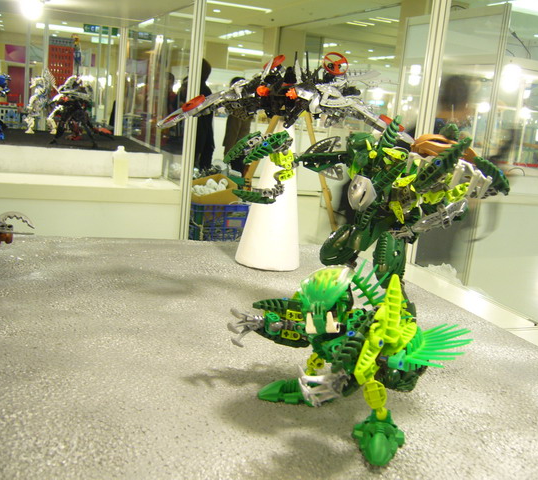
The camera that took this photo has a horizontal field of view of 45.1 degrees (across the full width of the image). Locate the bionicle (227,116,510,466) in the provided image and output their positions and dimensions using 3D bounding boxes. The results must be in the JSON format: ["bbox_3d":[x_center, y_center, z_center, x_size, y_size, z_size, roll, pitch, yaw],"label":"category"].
[{"bbox_3d":[0.069,0.017,0.575,0.242,0.252,0.175,12,13,30],"label":"bionicle"}]

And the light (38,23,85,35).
[{"bbox_3d":[-4.810,-4.898,15.000,1.150,0.120,0.250,1,12,-23],"label":"light"}]

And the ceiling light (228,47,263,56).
[{"bbox_3d":[-0.581,-4.661,16.000,0.950,0.120,0.250,1,12,-23],"label":"ceiling light"}]

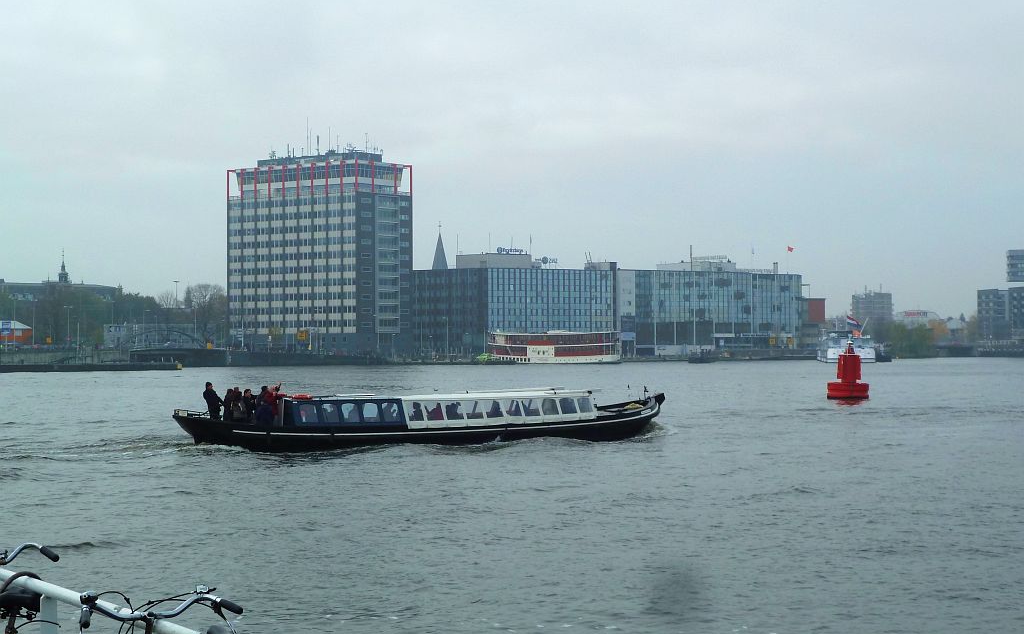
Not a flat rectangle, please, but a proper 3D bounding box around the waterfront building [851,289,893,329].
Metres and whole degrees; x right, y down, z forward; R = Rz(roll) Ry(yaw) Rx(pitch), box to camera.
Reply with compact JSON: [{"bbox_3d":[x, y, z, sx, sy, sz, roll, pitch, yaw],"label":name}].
[{"bbox_3d":[191.647,2.492,999.297,18.000,32.500,13.000,0,-1,-20],"label":"waterfront building"}]

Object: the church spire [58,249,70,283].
[{"bbox_3d":[-134.542,-15.544,560.398,3.200,10.968,3.200,0,-1,0],"label":"church spire"}]

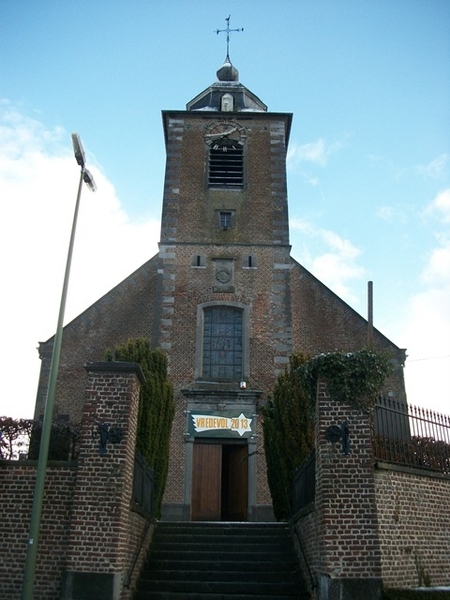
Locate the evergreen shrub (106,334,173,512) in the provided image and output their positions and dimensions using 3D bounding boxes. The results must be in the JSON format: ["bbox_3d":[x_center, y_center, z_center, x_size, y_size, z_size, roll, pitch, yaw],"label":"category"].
[{"bbox_3d":[-2.200,3.148,13.908,1.800,4.700,1.800,1,-24,-1],"label":"evergreen shrub"}]

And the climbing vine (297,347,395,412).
[{"bbox_3d":[1.830,1.311,8.460,1.400,1.000,1.200,1,-24,-1],"label":"climbing vine"}]

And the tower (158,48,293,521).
[{"bbox_3d":[0.033,-2.095,25.781,5.600,24.200,5.600,1,-24,-1],"label":"tower"}]

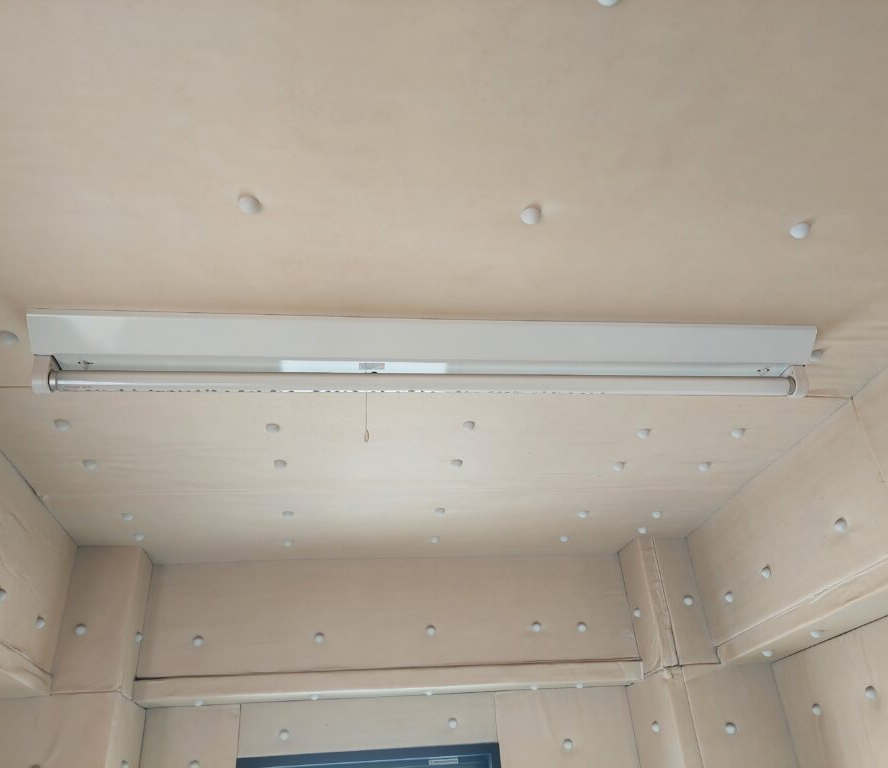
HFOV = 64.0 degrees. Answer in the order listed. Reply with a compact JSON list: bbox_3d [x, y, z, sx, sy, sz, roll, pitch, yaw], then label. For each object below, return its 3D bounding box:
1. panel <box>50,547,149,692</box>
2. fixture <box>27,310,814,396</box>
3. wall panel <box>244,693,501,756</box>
[{"bbox_3d":[-0.857,0.605,1.796,0.155,0.349,0.138,1,-33,-8],"label":"panel"},{"bbox_3d":[0.010,-0.026,1.152,1.250,0.100,0.138,1,-33,-8],"label":"fixture"},{"bbox_3d":[-0.202,0.936,1.952,0.703,0.132,0.030,1,-33,-8],"label":"wall panel"}]

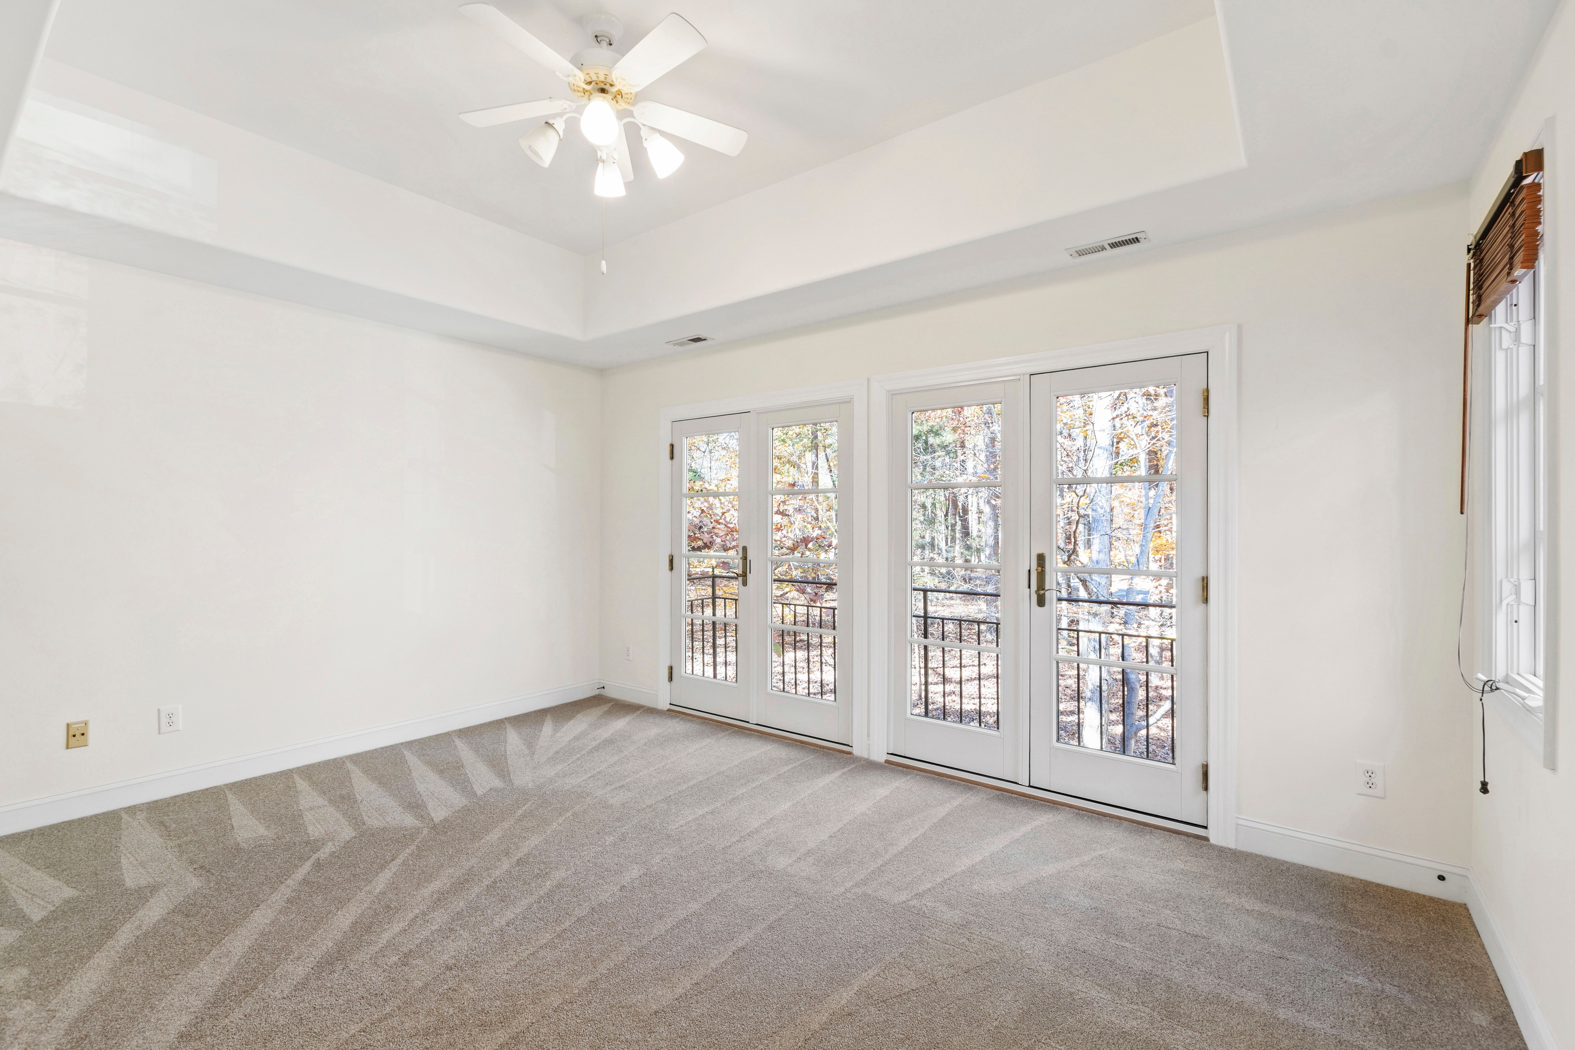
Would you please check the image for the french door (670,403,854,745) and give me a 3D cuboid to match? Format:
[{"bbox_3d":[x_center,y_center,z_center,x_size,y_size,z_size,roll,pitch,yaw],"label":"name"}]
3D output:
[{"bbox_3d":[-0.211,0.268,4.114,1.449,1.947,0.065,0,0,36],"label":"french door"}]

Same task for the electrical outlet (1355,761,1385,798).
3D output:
[{"bbox_3d":[2.114,0.922,2.377,0.081,0.125,0.008,0,0,36],"label":"electrical outlet"}]

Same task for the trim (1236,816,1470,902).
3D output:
[{"bbox_3d":[2.047,1.224,2.418,0.647,0.122,0.018,0,0,36],"label":"trim"}]

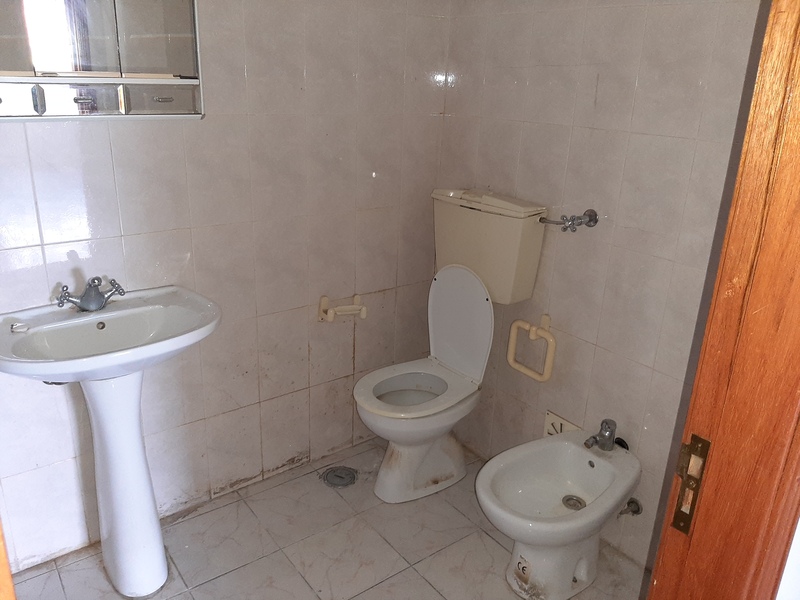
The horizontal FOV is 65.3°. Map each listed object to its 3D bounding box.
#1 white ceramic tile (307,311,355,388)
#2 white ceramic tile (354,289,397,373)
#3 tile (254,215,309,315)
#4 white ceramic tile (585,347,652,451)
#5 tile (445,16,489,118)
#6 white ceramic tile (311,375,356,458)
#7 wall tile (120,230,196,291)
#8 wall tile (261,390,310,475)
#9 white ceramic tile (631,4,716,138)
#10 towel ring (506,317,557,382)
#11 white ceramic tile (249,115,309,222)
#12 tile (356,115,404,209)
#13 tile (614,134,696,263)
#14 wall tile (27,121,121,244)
[{"bbox_3d":[-0.260,0.159,2.377,0.200,0.330,0.010,-13,25,-36],"label":"white ceramic tile"},{"bbox_3d":[-0.101,0.124,2.502,0.201,0.333,0.010,-12,24,-35],"label":"white ceramic tile"},{"bbox_3d":[-0.408,-0.117,2.149,0.200,0.330,0.010,-12,24,-35],"label":"tile"},{"bbox_3d":[0.694,0.335,1.996,0.010,0.333,0.201,-13,24,-35],"label":"white ceramic tile"},{"bbox_3d":[0.243,-0.840,2.259,0.010,0.333,0.201,-13,24,-35],"label":"tile"},{"bbox_3d":[-0.272,0.471,2.489,0.200,0.330,0.010,-13,25,-36],"label":"white ceramic tile"},{"bbox_3d":[-0.727,-0.046,1.911,0.200,0.330,0.010,-13,25,-36],"label":"wall tile"},{"bbox_3d":[-0.434,0.509,2.380,0.201,0.333,0.010,-12,24,-35],"label":"wall tile"},{"bbox_3d":[0.730,-0.606,1.659,0.010,0.333,0.201,-13,24,-35],"label":"white ceramic tile"},{"bbox_3d":[0.474,0.161,2.173,0.075,0.210,0.205,-12,24,-35],"label":"towel ring"},{"bbox_3d":[-0.397,-0.430,2.038,0.200,0.330,0.010,-12,24,-35],"label":"white ceramic tile"},{"bbox_3d":[-0.076,-0.501,2.272,0.200,0.330,0.010,-12,24,-35],"label":"tile"},{"bbox_3d":[0.716,-0.292,1.766,0.010,0.330,0.200,-12,24,-35],"label":"tile"},{"bbox_3d":[-0.878,-0.325,1.688,0.200,0.330,0.010,-12,24,-35],"label":"wall tile"}]

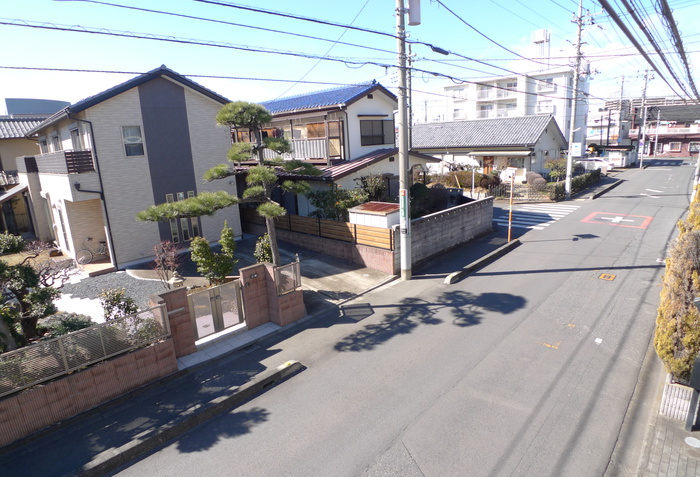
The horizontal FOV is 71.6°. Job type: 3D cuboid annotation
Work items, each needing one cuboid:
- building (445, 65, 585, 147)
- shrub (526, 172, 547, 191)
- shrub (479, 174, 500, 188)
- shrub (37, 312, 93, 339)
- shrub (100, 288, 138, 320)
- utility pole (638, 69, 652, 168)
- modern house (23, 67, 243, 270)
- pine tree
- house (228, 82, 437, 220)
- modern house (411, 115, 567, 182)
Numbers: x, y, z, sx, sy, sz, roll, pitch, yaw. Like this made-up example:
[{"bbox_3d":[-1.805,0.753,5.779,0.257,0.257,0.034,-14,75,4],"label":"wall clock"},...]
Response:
[{"bbox_3d":[22.230,-16.261,66.288,17.800,11.900,9.200,9,17,42],"label":"building"},{"bbox_3d":[14.834,-4.534,38.600,1.700,1.450,1.600,9,17,43],"label":"shrub"},{"bbox_3d":[11.337,-4.600,39.300,1.600,1.200,1.700,9,17,43],"label":"shrub"},{"bbox_3d":[-7.069,2.219,12.100,1.200,0.750,1.450,9,17,43],"label":"shrub"},{"bbox_3d":[-6.058,1.780,12.700,1.000,1.050,1.050,9,17,43],"label":"shrub"},{"bbox_3d":[33.091,-13.501,54.290,0.450,11.200,0.450,9,17,43],"label":"utility pole"},{"bbox_3d":[-10.264,-3.517,22.784,8.100,7.800,7.700,9,17,43],"label":"modern house"},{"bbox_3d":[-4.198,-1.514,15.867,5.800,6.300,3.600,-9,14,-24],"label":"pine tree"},{"bbox_3d":[-2.538,-4.432,26.816,12.000,7.400,7.800,9,17,43],"label":"house"},{"bbox_3d":[12.977,-9.236,49.783,16.000,5.700,8.400,9,17,42],"label":"modern house"}]

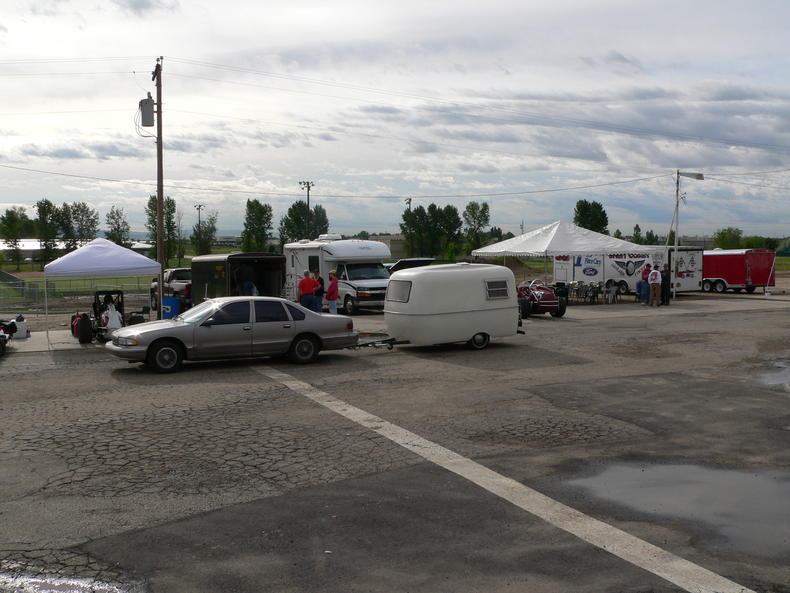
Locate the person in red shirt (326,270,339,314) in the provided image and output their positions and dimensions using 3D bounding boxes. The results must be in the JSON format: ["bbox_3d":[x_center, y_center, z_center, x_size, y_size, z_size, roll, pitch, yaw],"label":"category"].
[{"bbox_3d":[-2.085,0.002,27.200,0.380,1.750,0.500,0,4,3],"label":"person in red shirt"}]

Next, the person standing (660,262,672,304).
[{"bbox_3d":[11.464,-0.486,34.700,0.520,1.740,0.340,2,4,30],"label":"person standing"}]

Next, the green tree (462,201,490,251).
[{"bbox_3d":[12.382,-9.952,124.601,4.107,8.854,4.000,1,4,0],"label":"green tree"}]

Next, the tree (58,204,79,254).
[{"bbox_3d":[-75.596,-15.202,189.464,5.000,12.600,5.000,0,3,0],"label":"tree"}]

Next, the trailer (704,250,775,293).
[{"bbox_3d":[19.106,-1.548,49.058,2.450,2.550,6.300,-1,4,-29],"label":"trailer"}]

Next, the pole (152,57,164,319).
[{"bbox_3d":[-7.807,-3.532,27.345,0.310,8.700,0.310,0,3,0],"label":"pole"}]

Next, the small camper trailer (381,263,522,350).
[{"bbox_3d":[1.488,0.206,21.064,3.220,2.103,2.030,-2,5,-37],"label":"small camper trailer"}]

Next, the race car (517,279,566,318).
[{"bbox_3d":[4.800,0.045,29.900,1.680,1.310,3.500,-1,4,-18],"label":"race car"}]

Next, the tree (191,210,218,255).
[{"bbox_3d":[-43.965,-14.124,189.516,6.000,10.800,6.000,0,3,0],"label":"tree"}]

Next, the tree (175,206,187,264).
[{"bbox_3d":[-25.579,-7.258,98.000,1.431,6.953,1.431,-1,4,-15],"label":"tree"}]

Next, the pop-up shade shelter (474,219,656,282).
[{"bbox_3d":[7.810,-1.646,38.767,6.100,3.800,6.100,-1,4,-26],"label":"pop-up shade shelter"}]

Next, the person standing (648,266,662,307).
[{"bbox_3d":[11.418,-0.461,36.029,0.550,1.790,0.350,1,3,13],"label":"person standing"}]

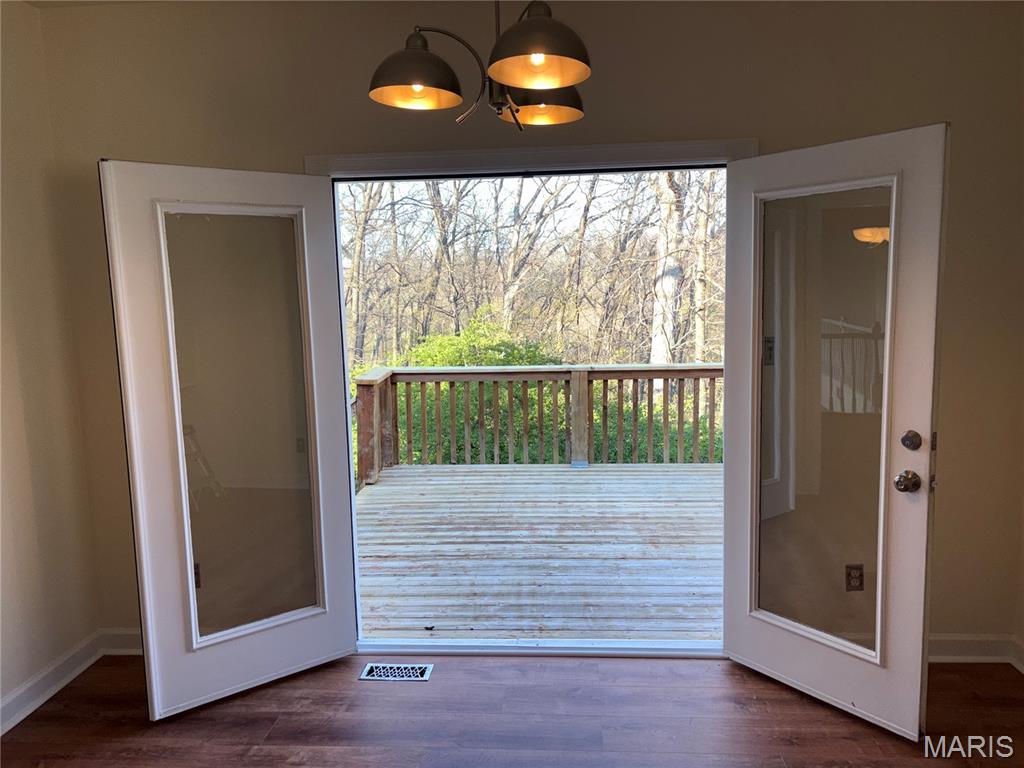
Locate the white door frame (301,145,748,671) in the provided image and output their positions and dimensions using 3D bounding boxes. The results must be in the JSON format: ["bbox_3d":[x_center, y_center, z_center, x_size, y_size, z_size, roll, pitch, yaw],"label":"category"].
[{"bbox_3d":[0.092,0.115,3.234,1.782,2.123,0.161,-1,7,4],"label":"white door frame"}]

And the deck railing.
[{"bbox_3d":[0.430,0.321,6.636,3.363,0.944,0.853,-1,7,4],"label":"deck railing"}]

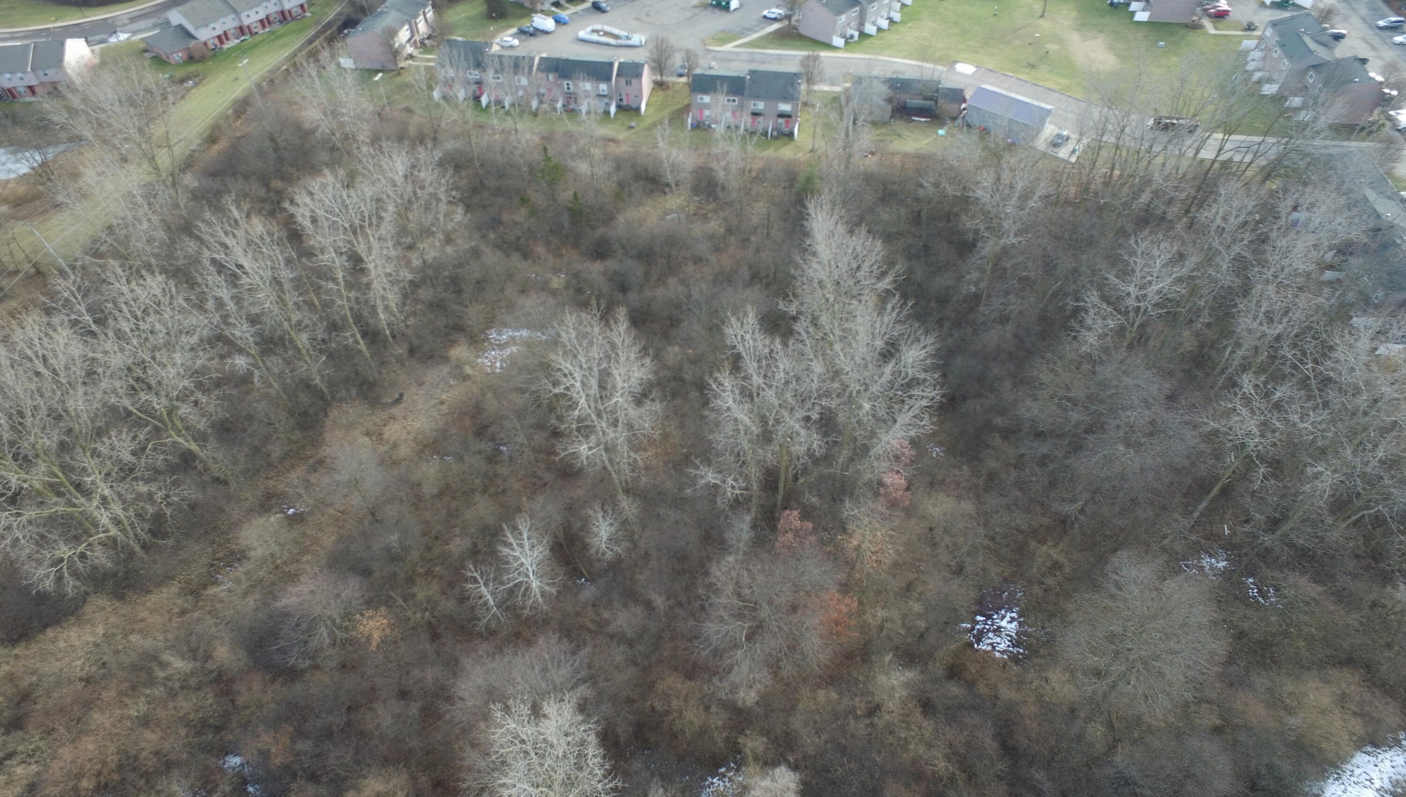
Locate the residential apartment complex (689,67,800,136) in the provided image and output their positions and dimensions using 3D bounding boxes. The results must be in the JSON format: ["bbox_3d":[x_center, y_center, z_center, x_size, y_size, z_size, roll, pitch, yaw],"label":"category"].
[{"bbox_3d":[7.980,-52.950,141.640,18.900,7.630,9.030,7,47,7],"label":"residential apartment complex"}]

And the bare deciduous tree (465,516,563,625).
[{"bbox_3d":[-16.940,15.490,72.200,7.500,13.500,6.500,-1,47,0],"label":"bare deciduous tree"}]

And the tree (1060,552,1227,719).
[{"bbox_3d":[36.270,20.050,68.130,12.200,13.200,13.400,0,46,0],"label":"tree"}]

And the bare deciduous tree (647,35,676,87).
[{"bbox_3d":[-7.400,-60.140,145.240,5.400,9.200,5.400,-1,47,0],"label":"bare deciduous tree"}]

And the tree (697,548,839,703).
[{"bbox_3d":[5.720,19.210,70.440,12.000,10.500,12.000,-1,47,0],"label":"tree"}]

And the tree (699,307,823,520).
[{"bbox_3d":[5.540,2.660,74.220,11.000,27.500,10.500,-1,47,0],"label":"tree"}]

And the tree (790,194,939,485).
[{"bbox_3d":[14.430,-4.200,78.750,13.500,30.000,14.000,-1,47,0],"label":"tree"}]

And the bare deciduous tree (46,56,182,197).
[{"bbox_3d":[-84.840,-38.760,119.820,15.300,20.800,14.000,0,46,0],"label":"bare deciduous tree"}]

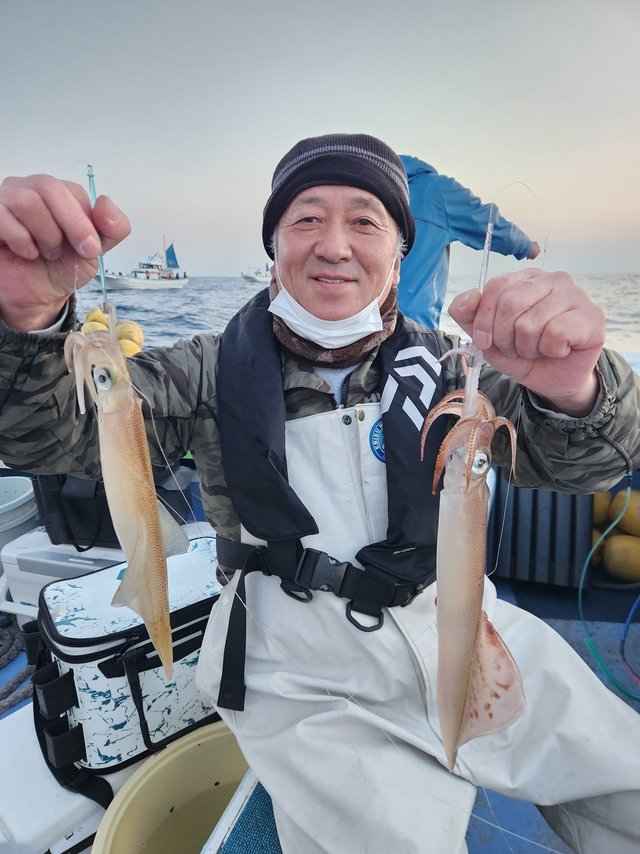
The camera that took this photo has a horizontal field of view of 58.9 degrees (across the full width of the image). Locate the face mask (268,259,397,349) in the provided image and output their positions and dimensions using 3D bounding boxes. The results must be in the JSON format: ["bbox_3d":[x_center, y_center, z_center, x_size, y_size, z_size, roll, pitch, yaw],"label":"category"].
[{"bbox_3d":[0.013,-0.151,0.725,0.155,0.105,0.110,1,7,0],"label":"face mask"}]

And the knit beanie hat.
[{"bbox_3d":[0.025,-0.311,0.768,0.200,0.175,0.235,1,3,0],"label":"knit beanie hat"}]

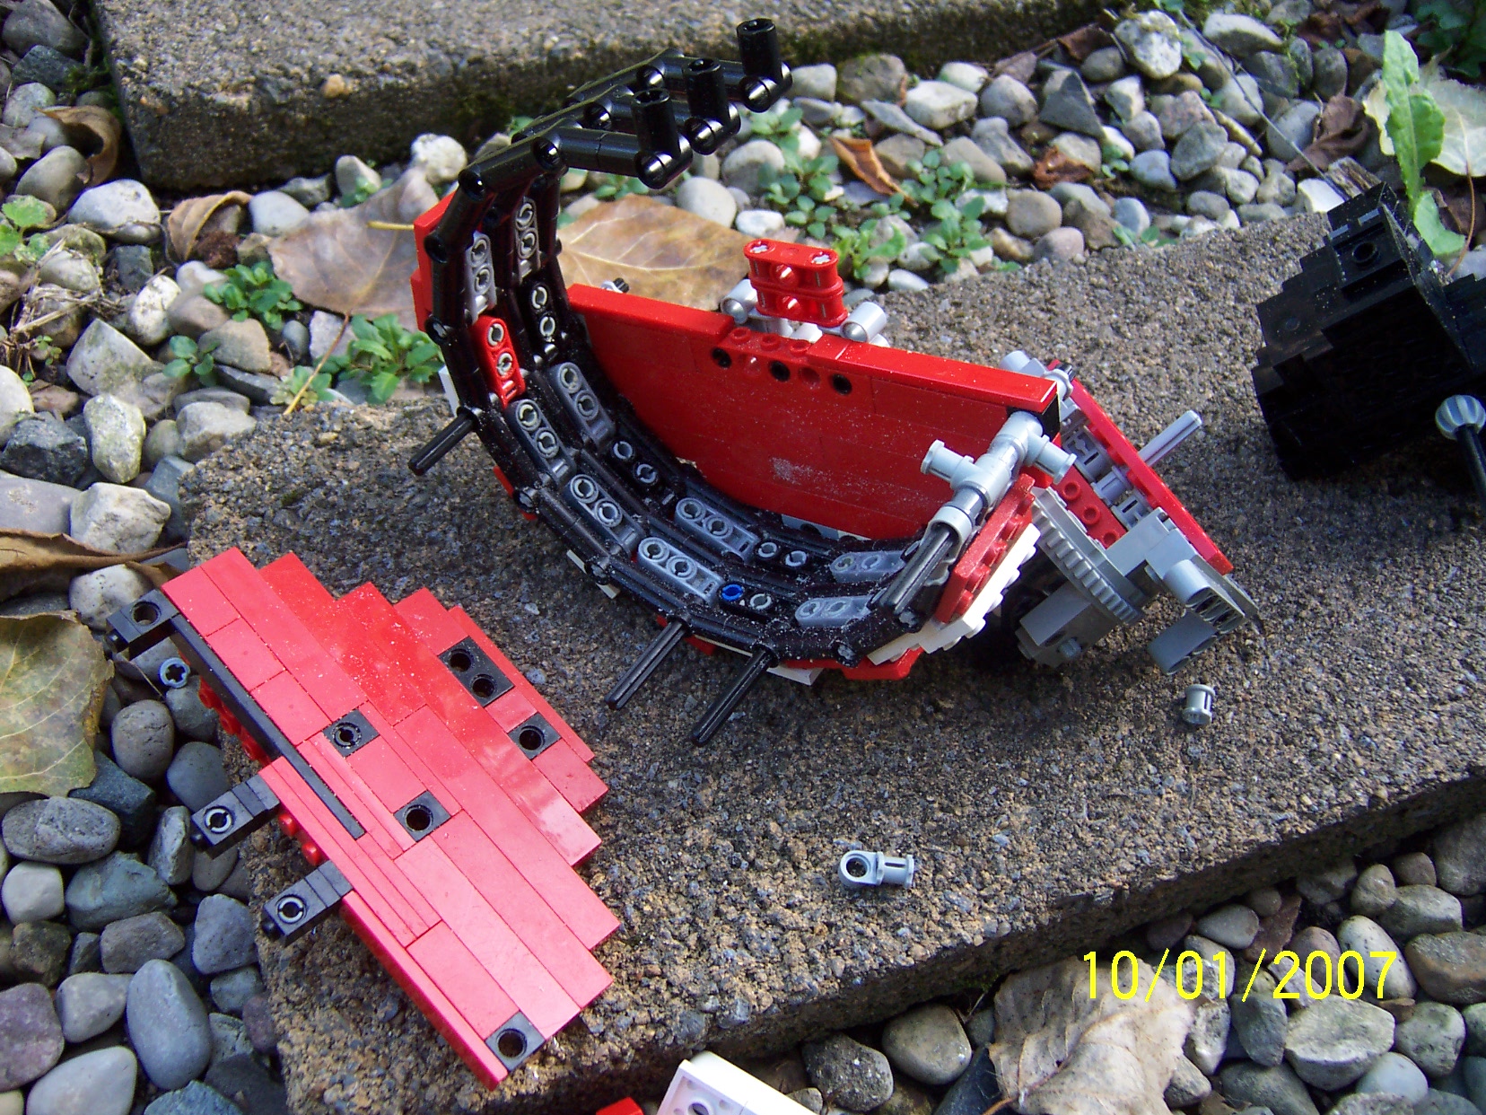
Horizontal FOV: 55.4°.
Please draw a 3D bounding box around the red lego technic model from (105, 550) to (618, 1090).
[{"bbox_3d":[-0.078,0.050,0.308,0.128,0.016,0.079,46,50,12],"label":"red lego technic model"}]

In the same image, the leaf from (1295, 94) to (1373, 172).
[{"bbox_3d":[0.207,-0.148,0.496,0.027,0.016,0.029,1,53,-1],"label":"leaf"}]

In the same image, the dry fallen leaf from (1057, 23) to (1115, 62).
[{"bbox_3d":[0.127,-0.191,0.528,0.021,0.012,0.020,1,53,-1],"label":"dry fallen leaf"}]

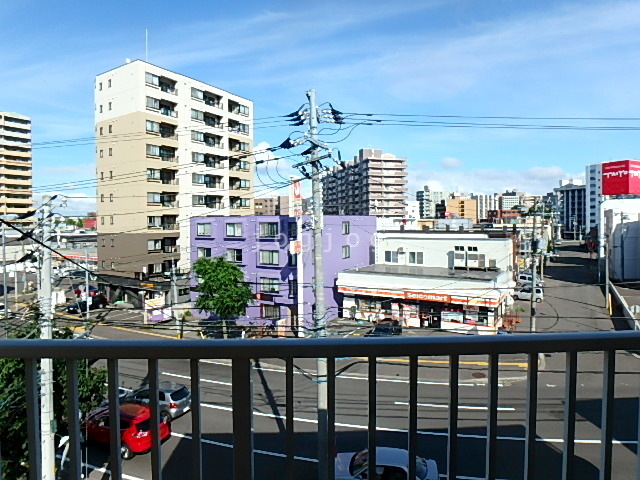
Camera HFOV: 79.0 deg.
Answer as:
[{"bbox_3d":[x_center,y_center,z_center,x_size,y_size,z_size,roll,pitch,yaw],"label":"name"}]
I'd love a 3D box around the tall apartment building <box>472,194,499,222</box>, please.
[{"bbox_3d":[142.701,-23.598,336.205,17.340,33.322,14.000,0,3,0],"label":"tall apartment building"}]

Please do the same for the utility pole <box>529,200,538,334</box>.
[{"bbox_3d":[17.725,2.391,32.163,0.360,11.363,0.360,-1,3,0],"label":"utility pole"}]

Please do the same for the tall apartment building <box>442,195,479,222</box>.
[{"bbox_3d":[101.734,-17.295,278.076,21.000,25.566,12.000,1,3,25],"label":"tall apartment building"}]

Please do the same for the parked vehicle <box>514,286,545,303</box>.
[{"bbox_3d":[26.024,6.838,48.491,3.520,1.520,1.500,1,3,32],"label":"parked vehicle"}]

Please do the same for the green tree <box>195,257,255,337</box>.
[{"bbox_3d":[-7.490,4.870,29.900,4.800,7.200,4.800,0,2,0],"label":"green tree"}]

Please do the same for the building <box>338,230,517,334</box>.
[{"bbox_3d":[13.860,3.250,45.640,15.110,9.000,22.000,1,2,29],"label":"building"}]

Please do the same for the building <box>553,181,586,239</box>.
[{"bbox_3d":[124.699,-14.442,193.623,15.500,28.143,14.000,1,3,32],"label":"building"}]

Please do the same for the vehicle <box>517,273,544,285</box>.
[{"bbox_3d":[31.756,6.202,58.565,3.600,1.700,1.550,1,3,32],"label":"vehicle"}]

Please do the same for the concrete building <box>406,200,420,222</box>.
[{"bbox_3d":[48.297,-10.485,207.727,8.500,19.698,10.000,0,3,6],"label":"concrete building"}]

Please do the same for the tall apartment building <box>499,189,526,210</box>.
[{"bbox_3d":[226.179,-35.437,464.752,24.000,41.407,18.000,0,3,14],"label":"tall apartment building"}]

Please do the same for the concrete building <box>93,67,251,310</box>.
[{"bbox_3d":[-19.709,-7.197,56.083,9.491,28.414,19.523,2,4,33],"label":"concrete building"}]

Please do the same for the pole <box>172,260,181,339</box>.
[{"bbox_3d":[-11.572,4.872,31.294,0.280,6.304,0.280,-2,3,0],"label":"pole"}]

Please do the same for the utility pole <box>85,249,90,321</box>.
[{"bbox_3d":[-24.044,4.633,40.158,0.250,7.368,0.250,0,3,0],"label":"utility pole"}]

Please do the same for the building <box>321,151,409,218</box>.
[{"bbox_3d":[16.882,-17.045,171.240,15.000,36.337,62.000,-1,3,-14],"label":"building"}]

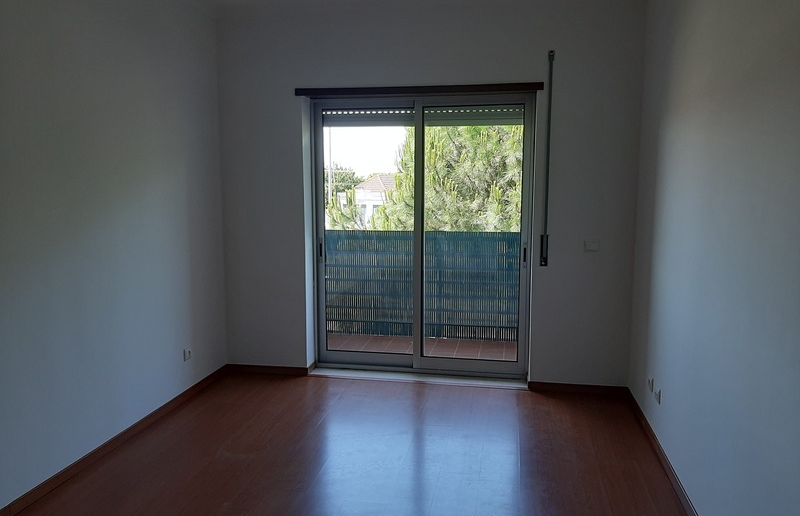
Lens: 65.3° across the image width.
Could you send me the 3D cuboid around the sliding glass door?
[{"bbox_3d":[0.146,-0.143,4.612,1.618,2.039,0.085,1,7,10],"label":"sliding glass door"}]

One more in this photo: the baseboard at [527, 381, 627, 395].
[{"bbox_3d":[1.232,0.904,4.322,0.670,0.063,0.025,1,7,10],"label":"baseboard"}]

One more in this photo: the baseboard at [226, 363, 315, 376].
[{"bbox_3d":[-1.010,0.855,4.735,0.642,0.063,0.025,1,7,10],"label":"baseboard"}]

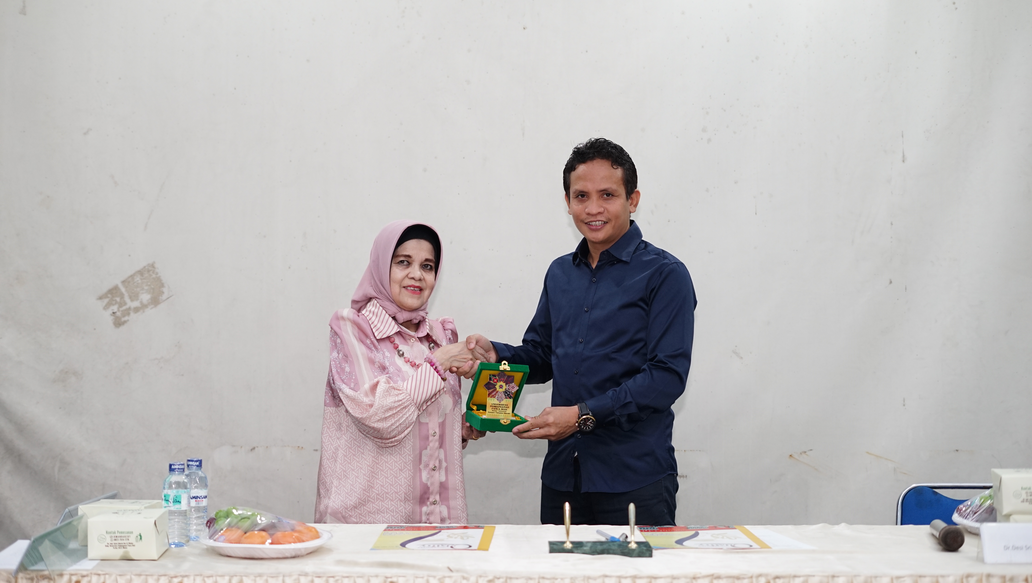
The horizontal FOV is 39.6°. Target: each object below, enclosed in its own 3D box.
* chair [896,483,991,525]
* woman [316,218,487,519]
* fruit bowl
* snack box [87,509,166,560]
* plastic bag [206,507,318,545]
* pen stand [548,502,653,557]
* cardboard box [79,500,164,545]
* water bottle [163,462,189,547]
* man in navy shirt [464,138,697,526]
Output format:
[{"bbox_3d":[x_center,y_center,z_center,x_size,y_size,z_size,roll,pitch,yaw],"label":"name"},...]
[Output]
[{"bbox_3d":[1.245,0.905,3.720,0.420,0.770,0.460,0,0,0],"label":"chair"},{"bbox_3d":[-0.288,0.557,3.480,0.440,1.480,0.370,0,0,-31],"label":"woman"},{"bbox_3d":[-0.518,0.519,2.965,0.275,0.036,0.250,0,0,0],"label":"fruit bowl"},{"bbox_3d":[-0.787,0.496,2.930,0.138,0.081,0.142,0,0,0],"label":"snack box"},{"bbox_3d":[-0.523,0.484,2.965,0.235,0.068,0.205,0,0,0],"label":"plastic bag"},{"bbox_3d":[0.173,0.485,2.935,0.213,0.105,0.095,0,0,0],"label":"pen stand"},{"bbox_3d":[-0.846,0.496,3.085,0.138,0.081,0.142,0,0,-2],"label":"cardboard box"},{"bbox_3d":[-0.716,0.447,3.020,0.057,0.179,0.057,0,0,0],"label":"water bottle"},{"bbox_3d":[0.165,0.452,3.530,0.560,1.680,0.400,0,0,20],"label":"man in navy shirt"}]

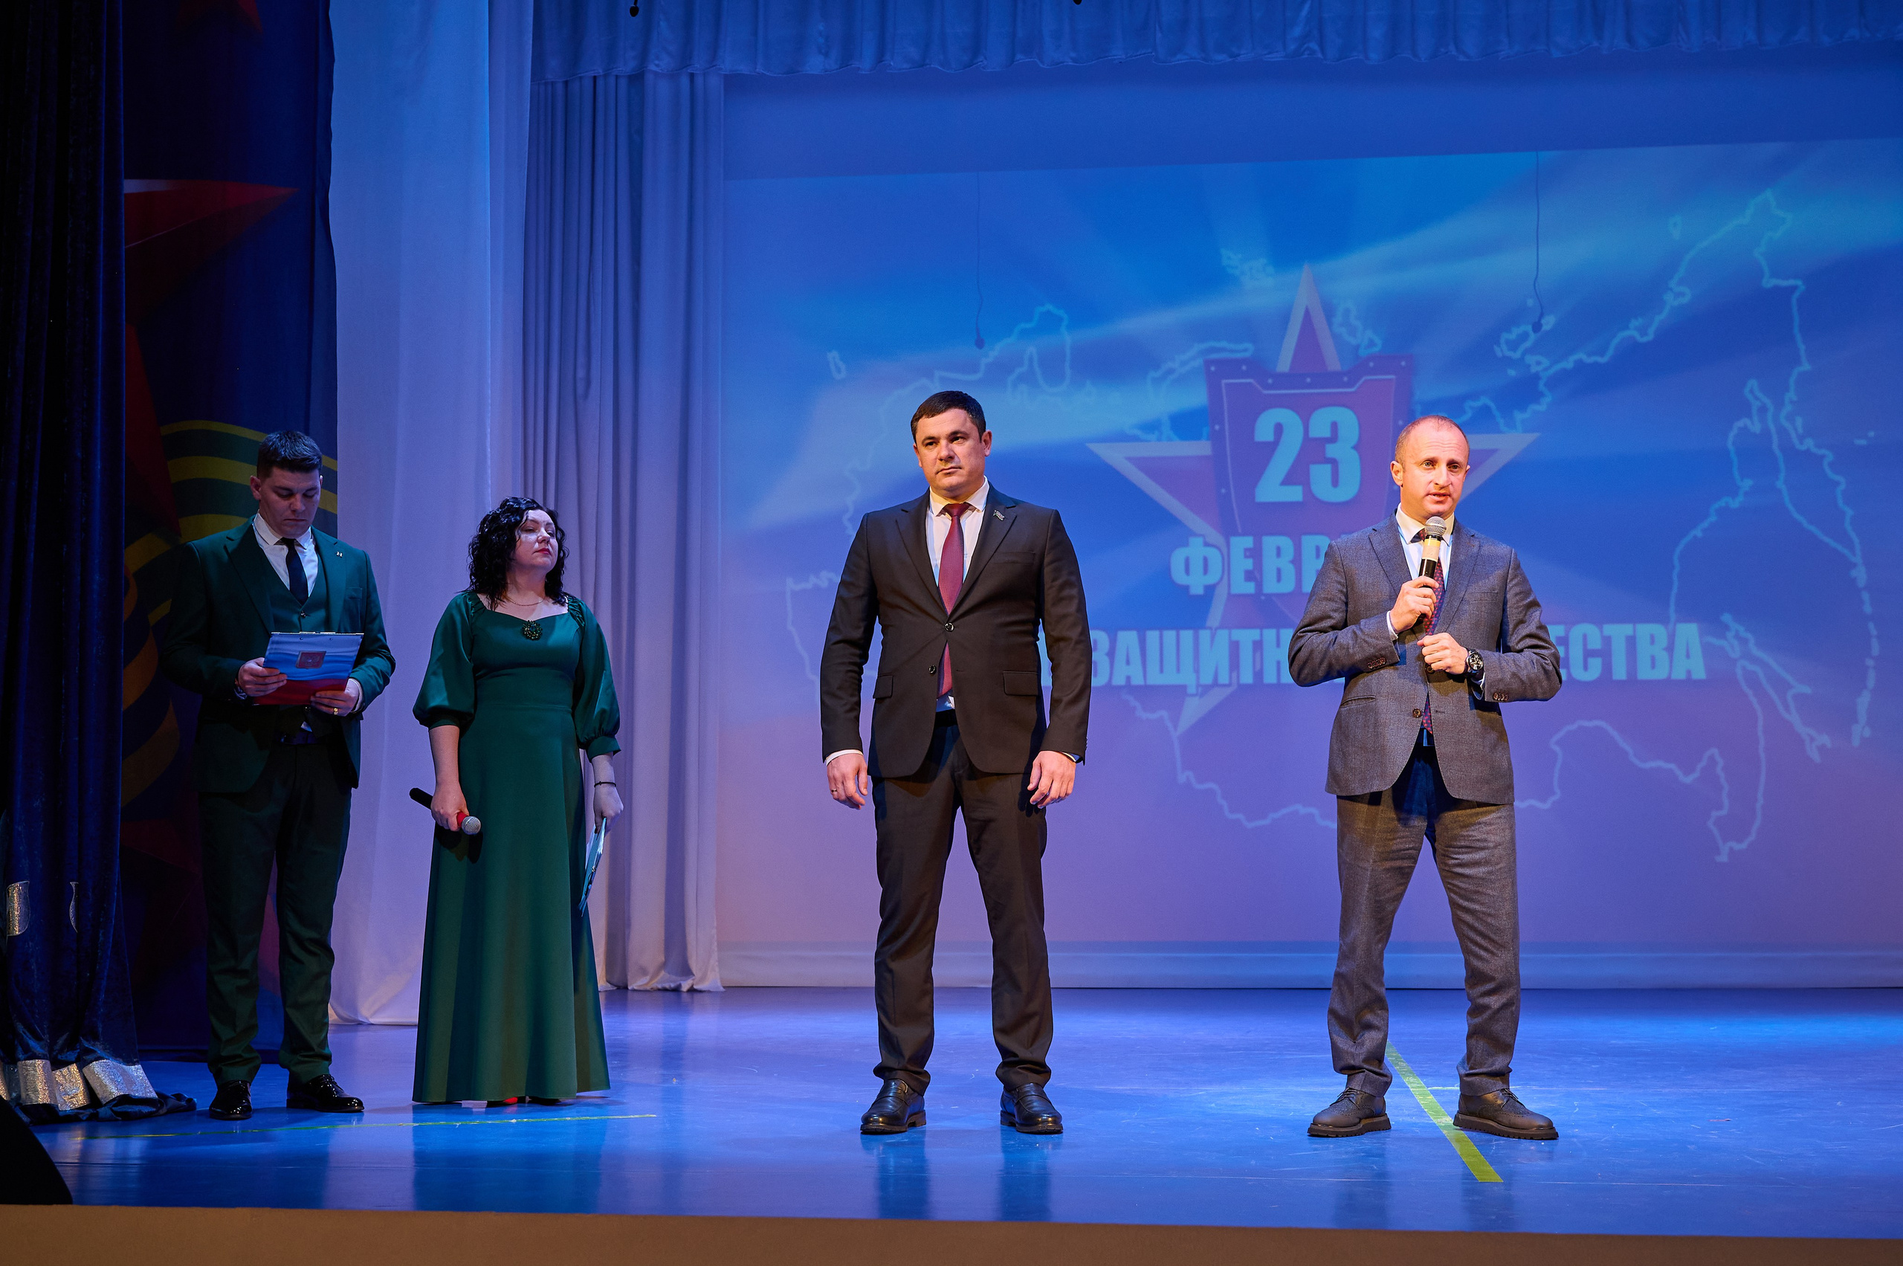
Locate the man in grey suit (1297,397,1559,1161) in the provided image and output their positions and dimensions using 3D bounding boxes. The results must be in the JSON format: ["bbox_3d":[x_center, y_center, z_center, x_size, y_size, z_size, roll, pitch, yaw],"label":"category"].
[{"bbox_3d":[1.141,0.338,4.830,0.640,1.730,0.440,0,-3,8],"label":"man in grey suit"}]

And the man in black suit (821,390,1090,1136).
[{"bbox_3d":[0.009,0.309,4.880,0.640,1.800,0.380,0,-3,10],"label":"man in black suit"}]

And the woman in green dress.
[{"bbox_3d":[-1.177,0.454,5.450,0.540,1.640,0.460,2,-3,-33],"label":"woman in green dress"}]

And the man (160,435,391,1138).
[{"bbox_3d":[-1.757,0.362,5.230,0.560,1.770,0.460,2,-3,-35],"label":"man"}]

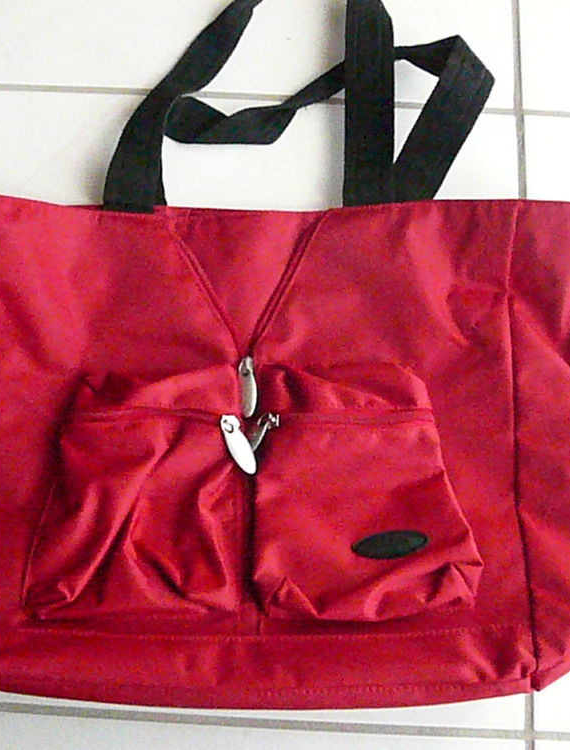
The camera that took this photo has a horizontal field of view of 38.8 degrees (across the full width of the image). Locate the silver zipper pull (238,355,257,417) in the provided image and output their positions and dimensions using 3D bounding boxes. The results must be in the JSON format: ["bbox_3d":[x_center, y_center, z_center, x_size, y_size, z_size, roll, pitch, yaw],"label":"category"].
[{"bbox_3d":[-0.021,0.007,0.454,0.009,0.004,0.036,-7,77,17],"label":"silver zipper pull"}]

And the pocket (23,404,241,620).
[{"bbox_3d":[-0.083,0.073,0.448,0.117,0.030,0.110,-1,78,0],"label":"pocket"}]

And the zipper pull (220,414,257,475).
[{"bbox_3d":[-0.025,0.038,0.442,0.009,0.004,0.036,-22,79,-5],"label":"zipper pull"}]

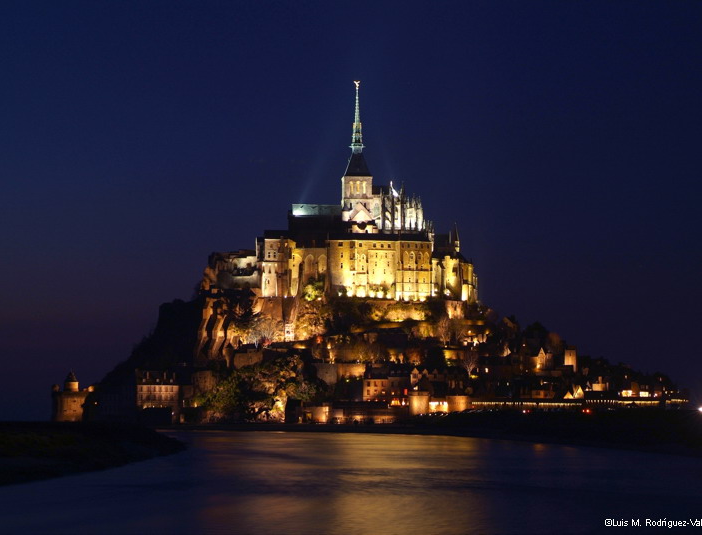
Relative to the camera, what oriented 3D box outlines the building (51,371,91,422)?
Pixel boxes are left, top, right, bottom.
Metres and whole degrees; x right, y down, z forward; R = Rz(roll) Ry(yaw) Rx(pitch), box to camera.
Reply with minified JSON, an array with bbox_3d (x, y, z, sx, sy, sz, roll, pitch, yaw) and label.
[{"bbox_3d":[-117.183,54.450,870.355,17.500,22.500,17.500,-1,-4,8],"label":"building"}]

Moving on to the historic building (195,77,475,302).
[{"bbox_3d":[-5.500,-23.127,914.197,118.000,115.000,85.000,0,-4,-6],"label":"historic building"}]

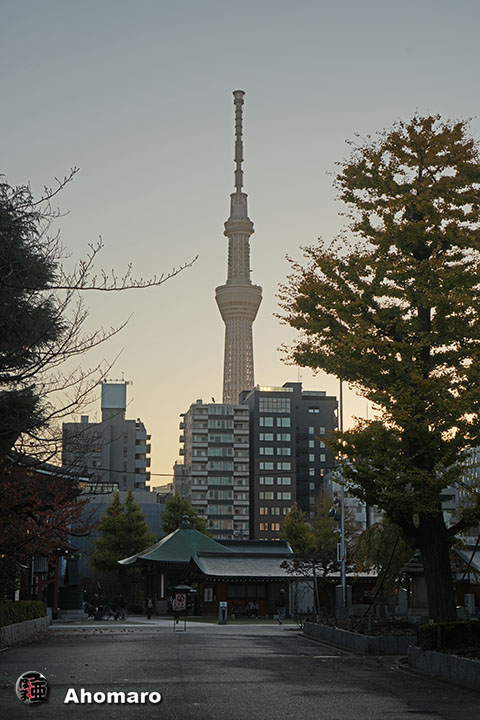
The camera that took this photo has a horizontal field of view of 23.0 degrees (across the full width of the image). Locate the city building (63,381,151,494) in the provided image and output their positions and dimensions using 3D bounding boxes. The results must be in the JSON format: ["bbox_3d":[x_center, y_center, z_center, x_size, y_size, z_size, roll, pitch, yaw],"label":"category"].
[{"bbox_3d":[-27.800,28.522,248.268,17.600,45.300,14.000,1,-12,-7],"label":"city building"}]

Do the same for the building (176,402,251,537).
[{"bbox_3d":[-5.600,30.761,250.264,13.000,41.700,14.000,2,-12,-9],"label":"building"}]

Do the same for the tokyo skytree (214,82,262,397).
[{"bbox_3d":[-0.600,-30.237,1436.425,68.000,634.000,68.000,0,-11,0],"label":"tokyo skytree"}]

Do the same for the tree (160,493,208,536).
[{"bbox_3d":[-5.100,18.457,113.594,5.600,11.700,5.600,0,-11,0],"label":"tree"}]

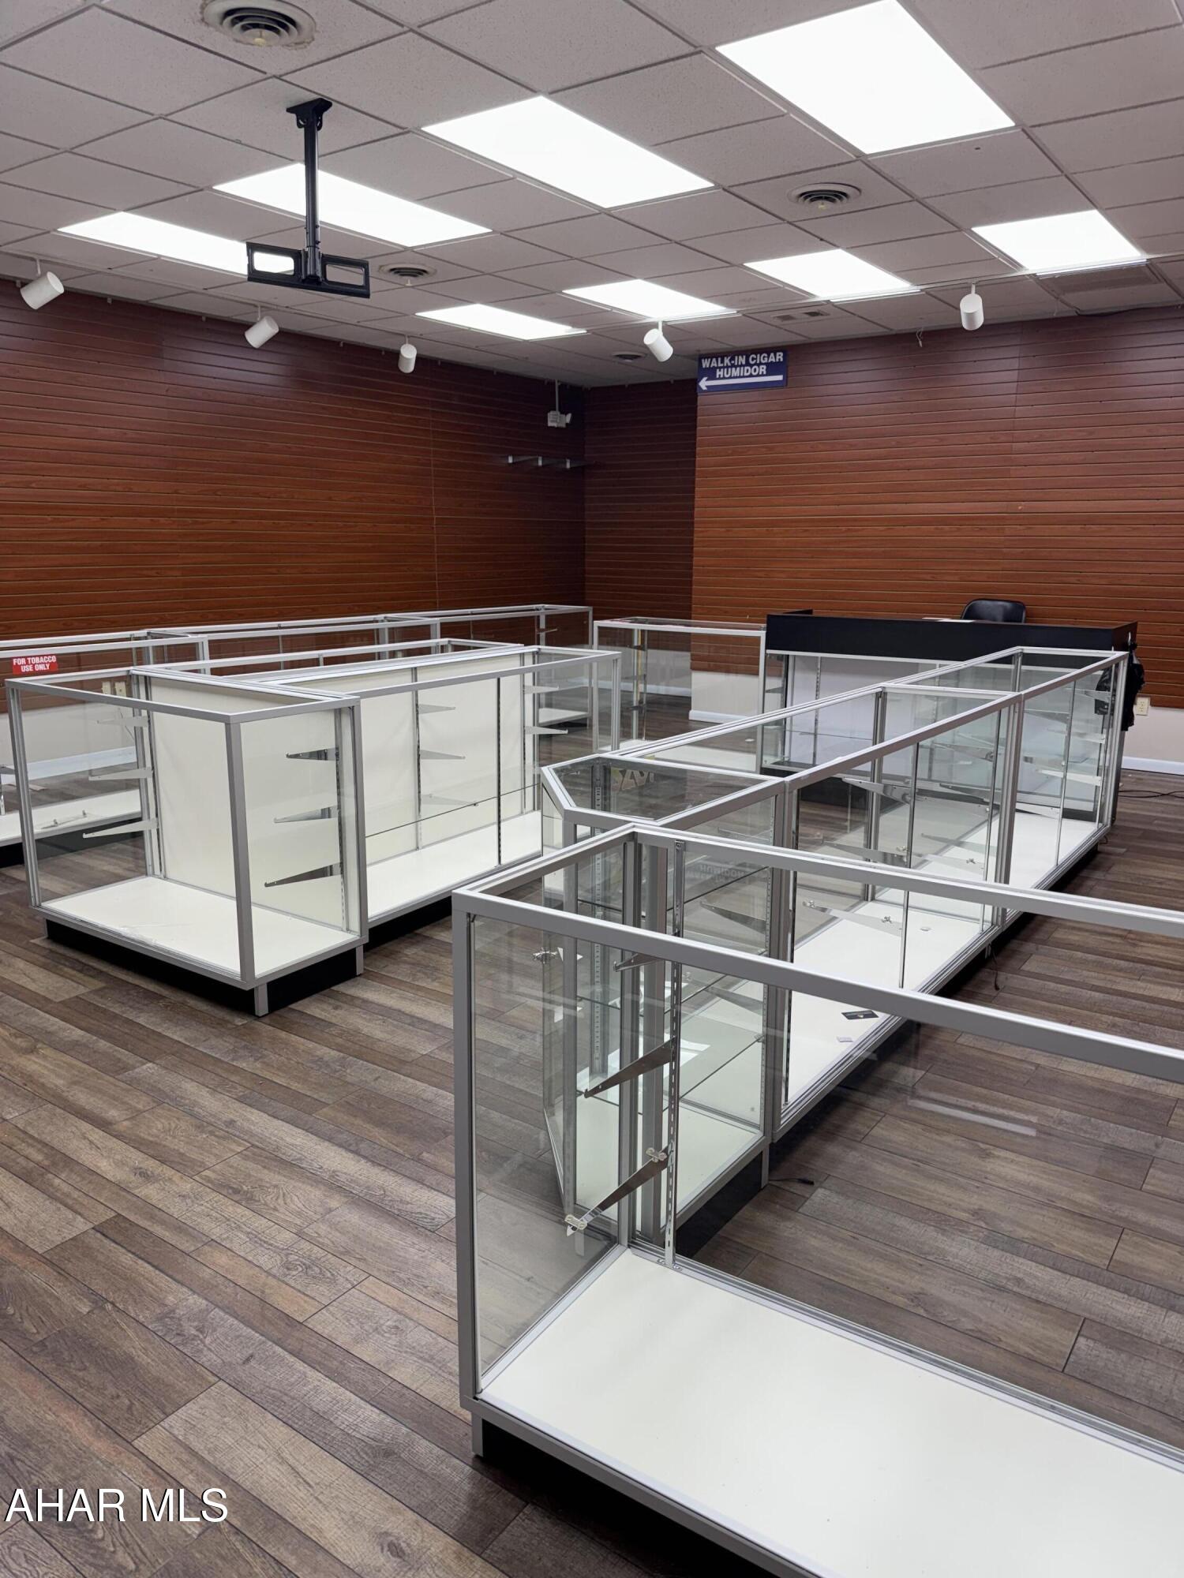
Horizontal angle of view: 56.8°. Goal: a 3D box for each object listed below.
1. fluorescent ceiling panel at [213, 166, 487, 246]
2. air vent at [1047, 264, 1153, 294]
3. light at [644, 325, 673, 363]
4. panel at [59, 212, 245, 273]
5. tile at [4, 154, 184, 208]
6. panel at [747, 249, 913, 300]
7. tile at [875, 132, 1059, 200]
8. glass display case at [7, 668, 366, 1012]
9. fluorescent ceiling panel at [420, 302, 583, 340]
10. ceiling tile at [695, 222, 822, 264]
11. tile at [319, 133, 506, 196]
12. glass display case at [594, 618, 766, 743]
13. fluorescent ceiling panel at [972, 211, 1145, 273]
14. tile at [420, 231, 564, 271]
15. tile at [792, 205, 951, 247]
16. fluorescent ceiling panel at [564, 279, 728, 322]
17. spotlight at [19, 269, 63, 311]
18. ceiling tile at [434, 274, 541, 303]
[{"bbox_3d":[-1.044,-2.633,4.980,0.600,0.050,1.200,10,16,35],"label":"fluorescent ceiling panel"},{"bbox_3d":[2.894,-2.904,6.225,0.580,0.030,0.570,10,16,35],"label":"air vent"},{"bbox_3d":[0.459,-3.018,7.444,0.128,0.200,0.170,10,2,35],"label":"light"},{"bbox_3d":[-2.043,-2.810,5.689,0.590,0.040,1.190,10,16,35],"label":"panel"},{"bbox_3d":[-2.075,-2.549,4.606,0.600,0.022,0.600,10,16,35],"label":"tile"},{"bbox_3d":[1.367,-2.926,6.207,0.605,0.060,1.210,10,16,35],"label":"panel"},{"bbox_3d":[1.474,-2.460,4.319,0.600,0.020,0.600,10,16,35],"label":"tile"},{"bbox_3d":[-1.504,0.121,4.038,1.340,0.979,0.523,10,16,34],"label":"glass display case"},{"bbox_3d":[-0.601,-3.240,7.601,0.600,0.050,1.200,10,16,35],"label":"fluorescent ceiling panel"},{"bbox_3d":[0.839,-2.734,5.485,0.600,0.020,0.600,10,16,35],"label":"ceiling tile"},{"bbox_3d":[-0.726,-2.488,4.386,0.600,0.020,0.600,10,16,35],"label":"tile"},{"bbox_3d":[0.662,-0.563,7.026,1.210,0.979,0.515,10,16,35],"label":"glass display case"},{"bbox_3d":[2.361,-2.733,5.516,0.600,0.050,1.200,10,16,35],"label":"fluorescent ceiling panel"},{"bbox_3d":[-0.513,-2.800,5.715,0.600,0.020,0.600,10,16,35],"label":"tile"},{"bbox_3d":[1.333,-2.650,5.138,0.600,0.020,0.600,10,16,35],"label":"tile"},{"bbox_3d":[0.379,-3.078,6.918,0.590,0.040,1.190,10,16,35],"label":"fluorescent ceiling panel"},{"bbox_3d":[-2.916,-2.646,5.819,0.175,0.134,0.134,-31,8,13],"label":"spotlight"},{"bbox_3d":[-0.644,-2.987,6.525,0.600,0.020,0.600,10,16,35],"label":"ceiling tile"}]

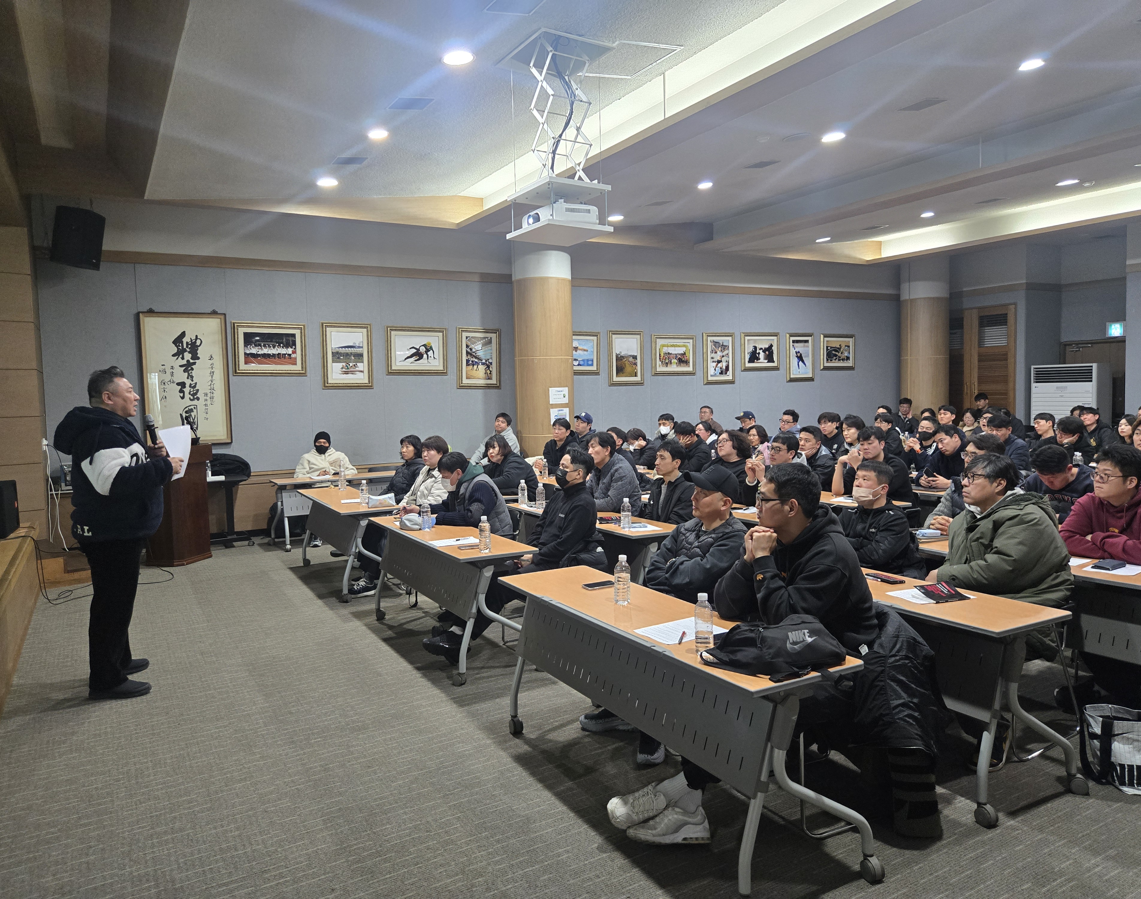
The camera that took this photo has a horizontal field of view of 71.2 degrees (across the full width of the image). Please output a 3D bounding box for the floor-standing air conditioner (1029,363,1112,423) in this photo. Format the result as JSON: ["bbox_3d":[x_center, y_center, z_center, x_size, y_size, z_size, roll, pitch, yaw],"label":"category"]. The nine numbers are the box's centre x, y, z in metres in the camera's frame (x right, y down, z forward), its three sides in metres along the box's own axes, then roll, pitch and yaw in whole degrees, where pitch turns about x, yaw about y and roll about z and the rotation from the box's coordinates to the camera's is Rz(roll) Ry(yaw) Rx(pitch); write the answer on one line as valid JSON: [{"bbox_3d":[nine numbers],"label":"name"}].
[{"bbox_3d":[8.297,-0.461,13.224,0.460,1.874,1.038,-4,5,-29],"label":"floor-standing air conditioner"}]

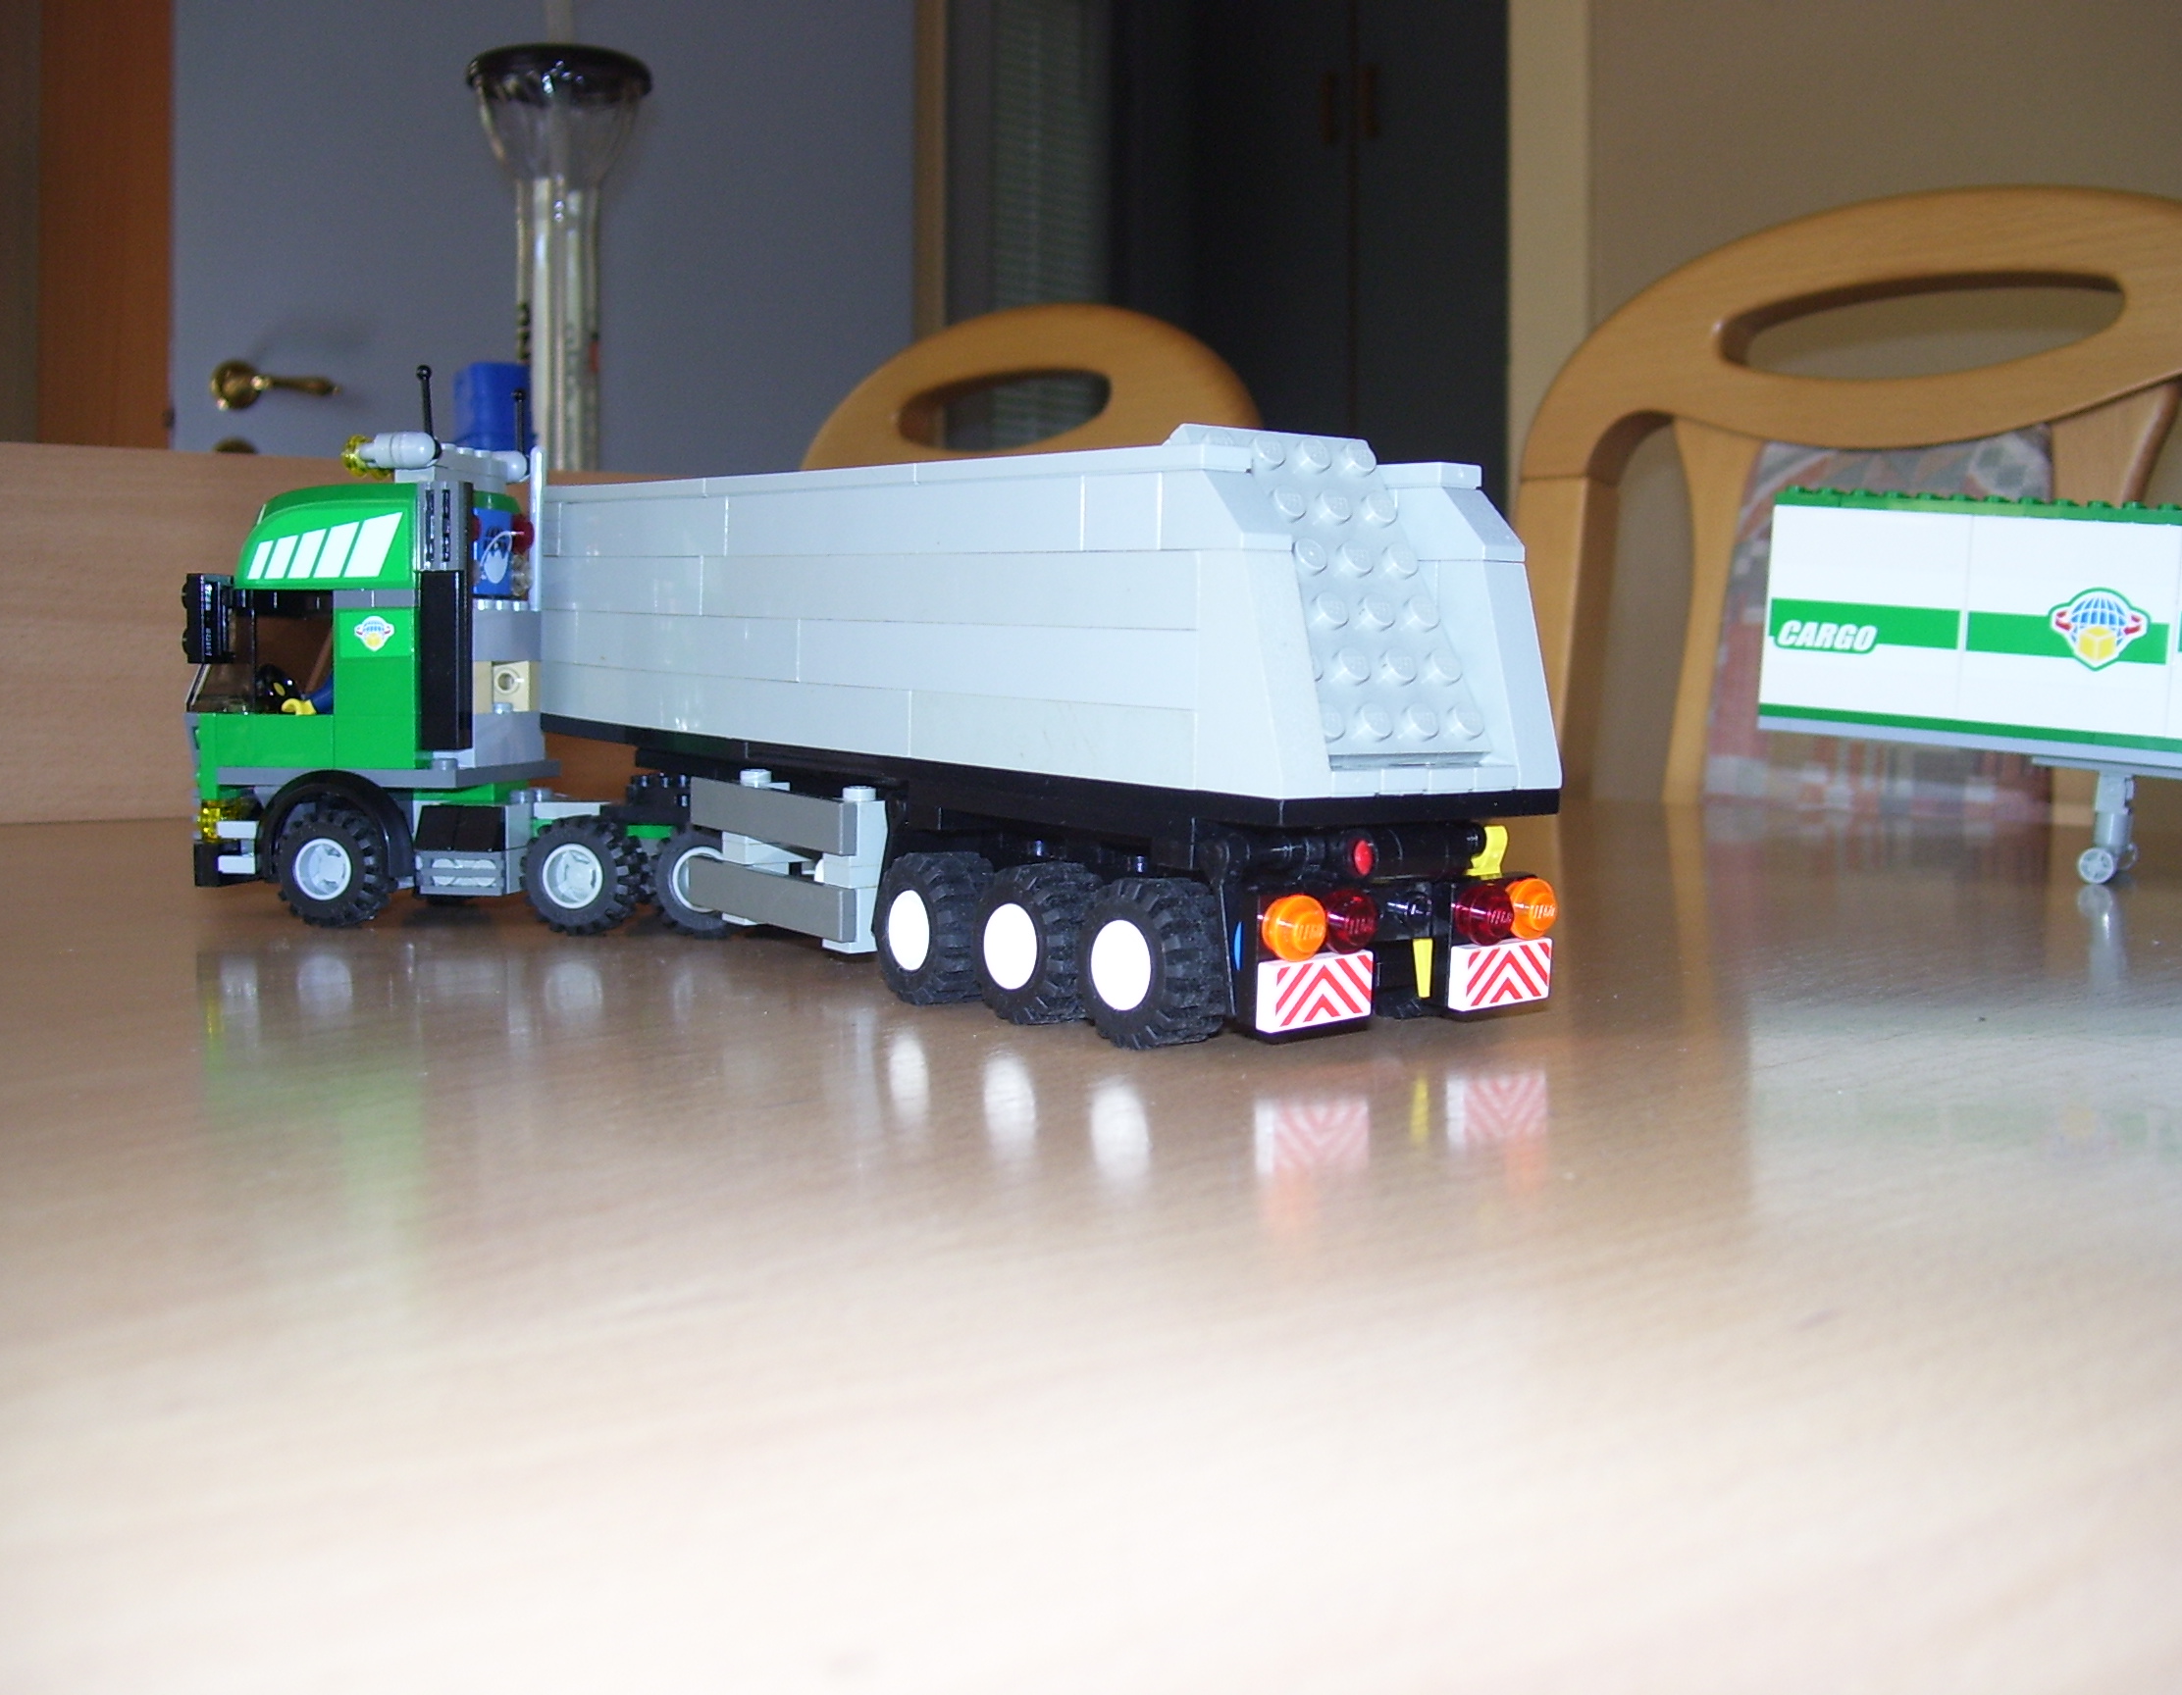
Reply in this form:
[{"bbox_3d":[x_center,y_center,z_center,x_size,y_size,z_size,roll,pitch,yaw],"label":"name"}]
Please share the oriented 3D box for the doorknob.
[{"bbox_3d":[-0.764,-0.433,2.200,0.118,0.048,0.060,-3,5,-35],"label":"doorknob"}]

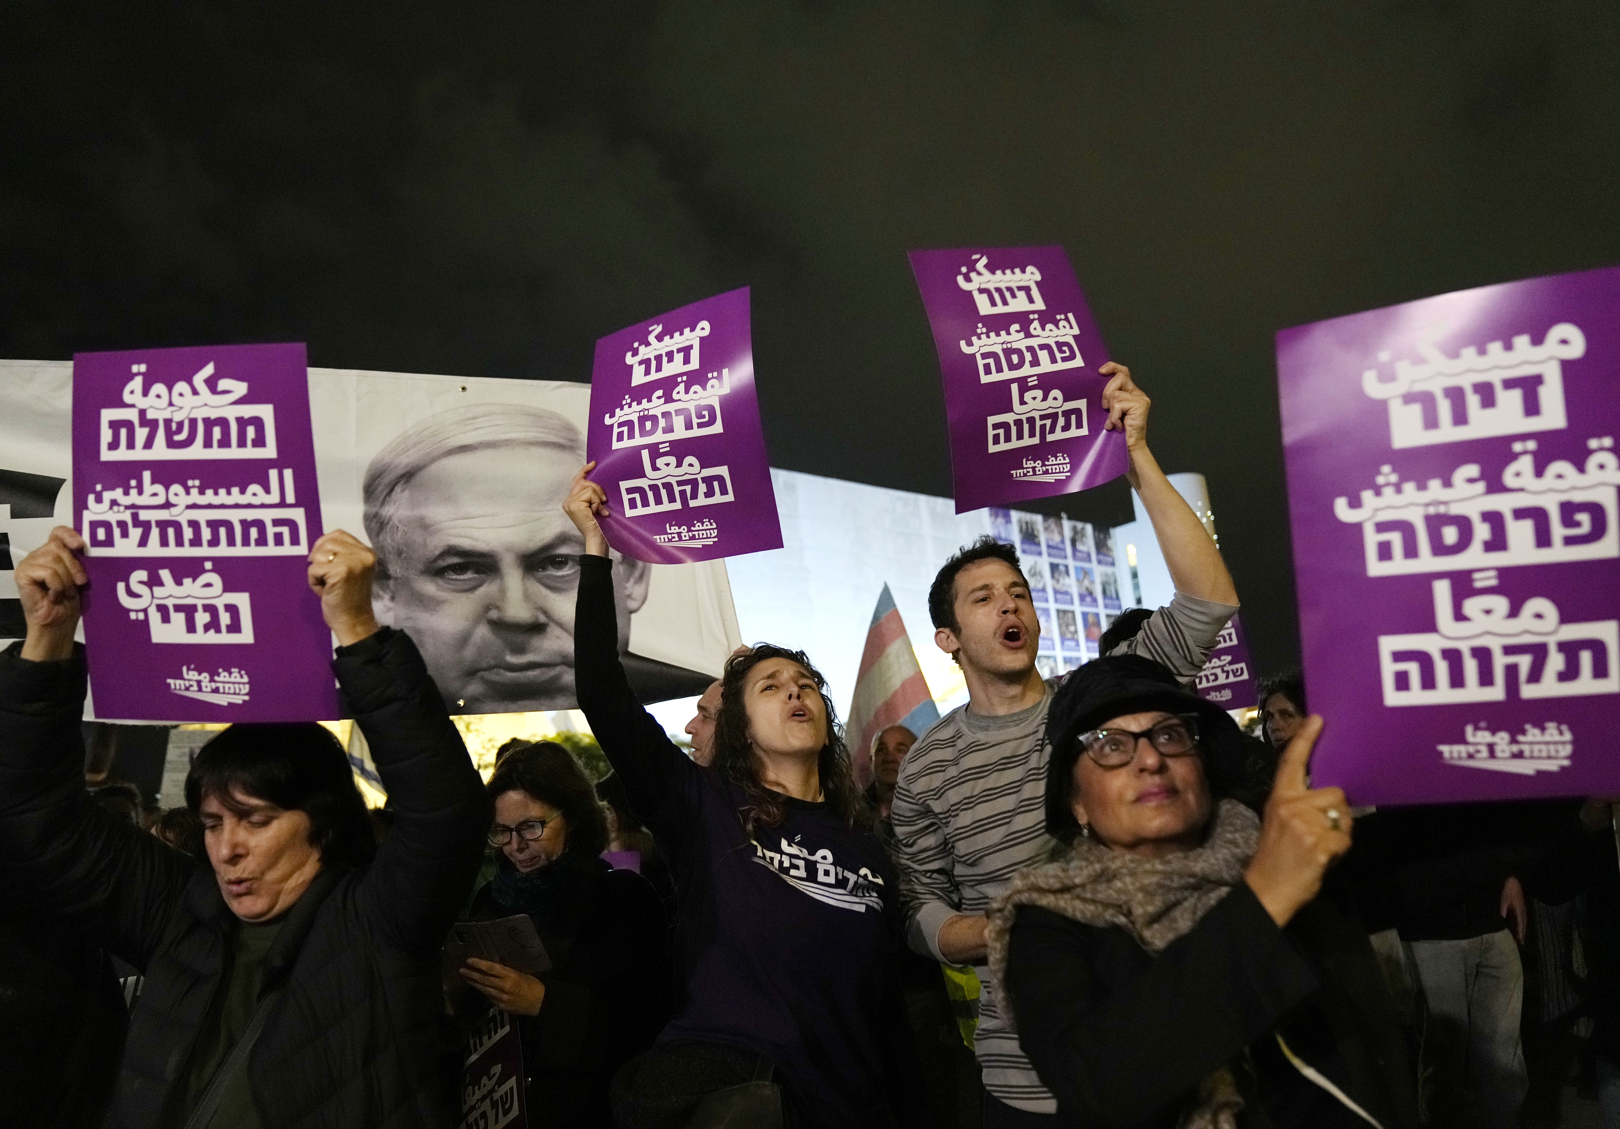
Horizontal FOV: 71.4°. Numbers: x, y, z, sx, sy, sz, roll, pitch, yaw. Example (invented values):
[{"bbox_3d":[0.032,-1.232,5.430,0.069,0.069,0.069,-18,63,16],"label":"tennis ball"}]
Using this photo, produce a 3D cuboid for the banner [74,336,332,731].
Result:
[{"bbox_3d":[-0.690,-0.031,1.285,0.300,0.420,0.025,-2,0,9],"label":"banner"}]

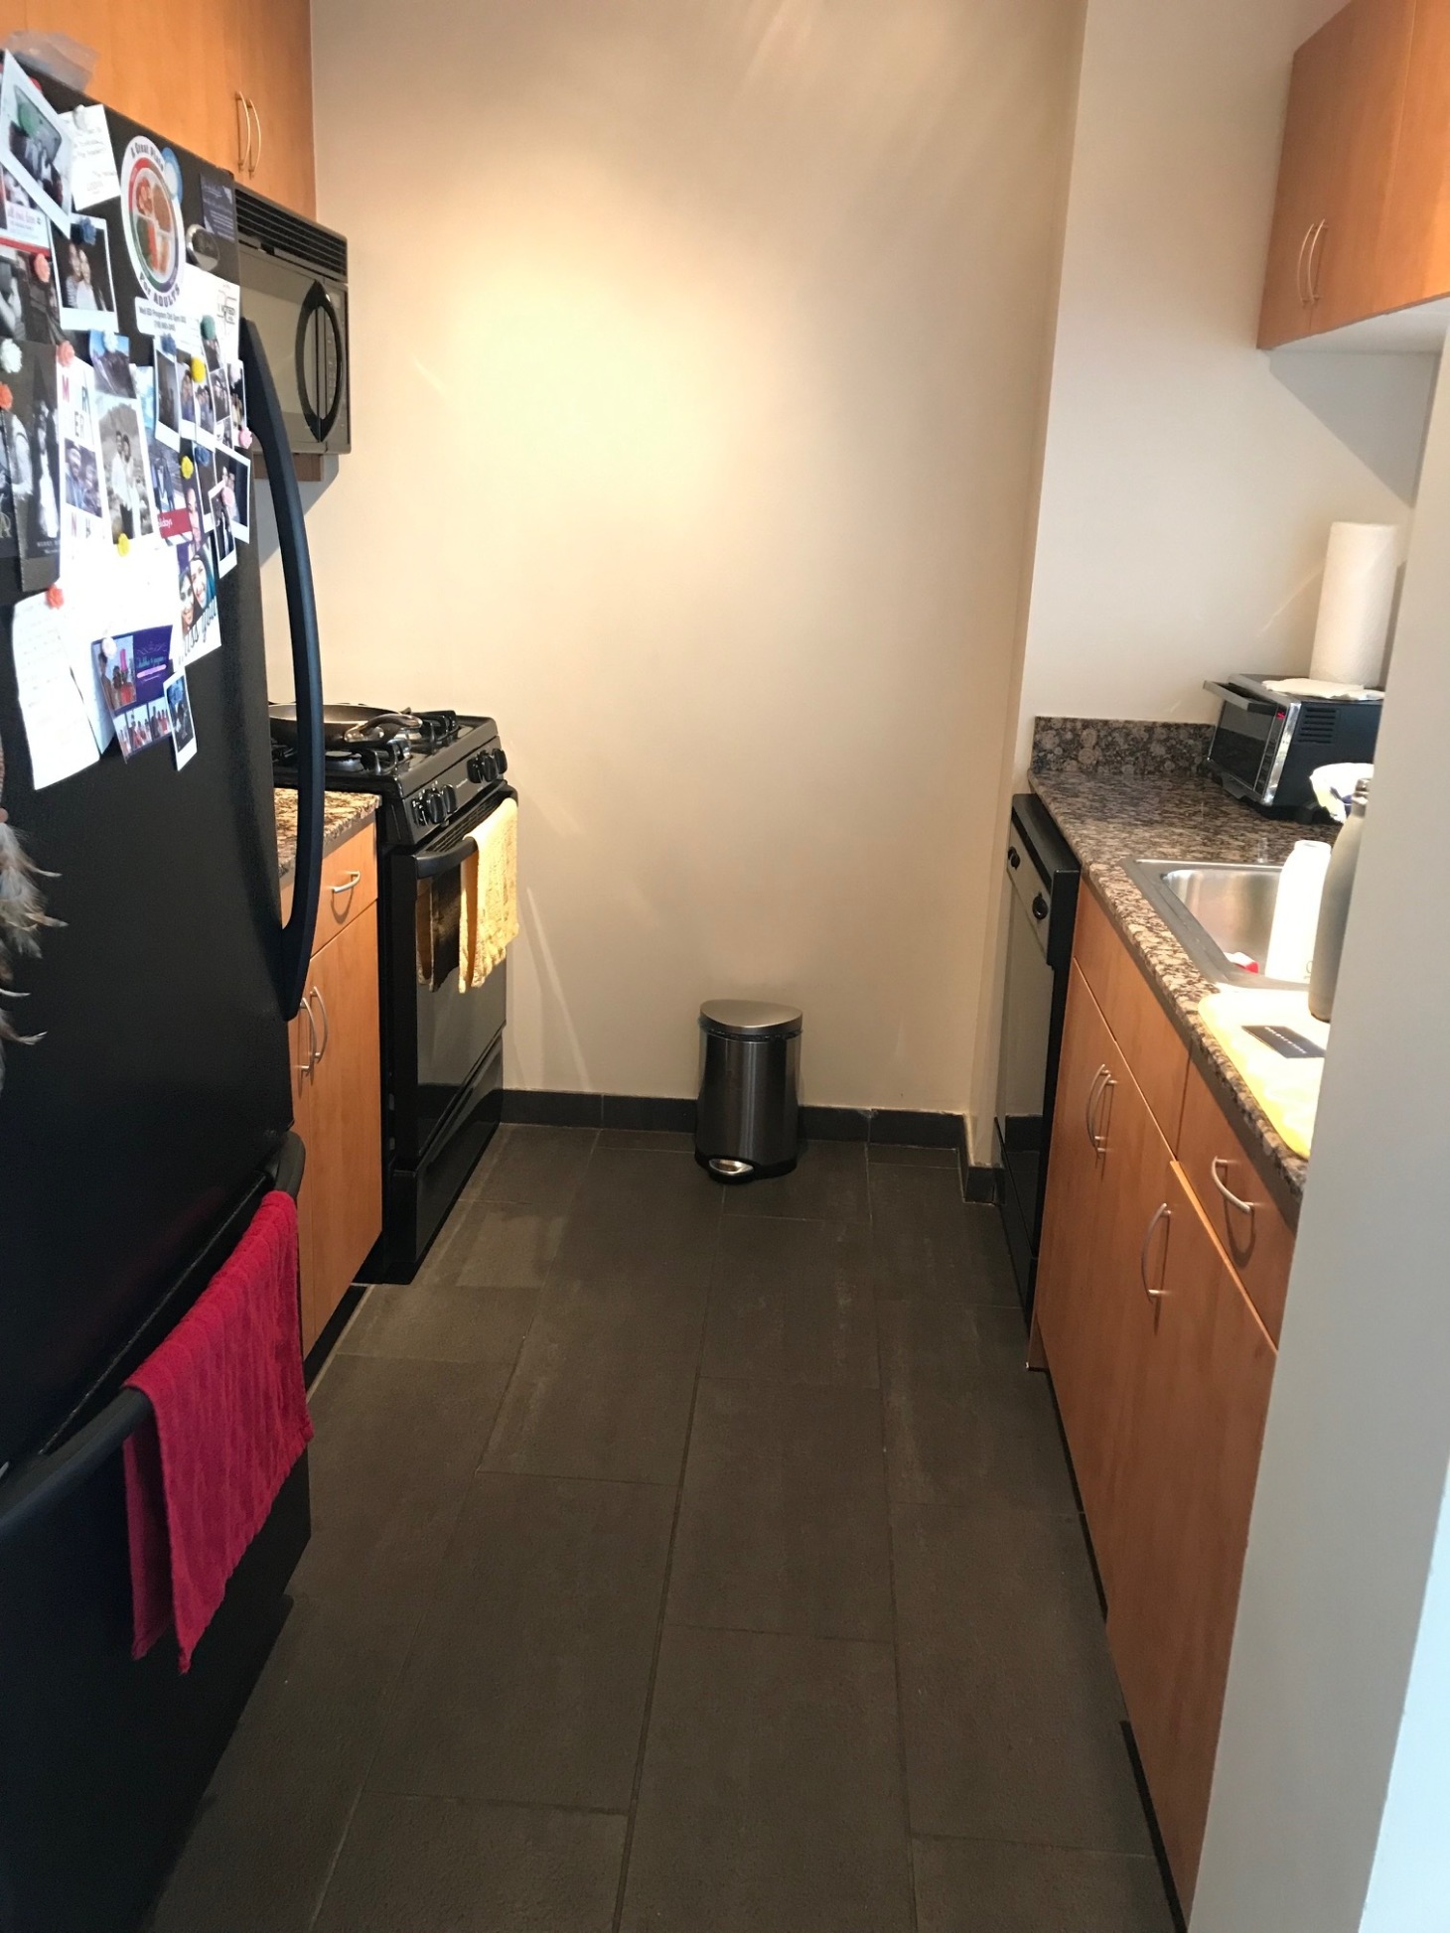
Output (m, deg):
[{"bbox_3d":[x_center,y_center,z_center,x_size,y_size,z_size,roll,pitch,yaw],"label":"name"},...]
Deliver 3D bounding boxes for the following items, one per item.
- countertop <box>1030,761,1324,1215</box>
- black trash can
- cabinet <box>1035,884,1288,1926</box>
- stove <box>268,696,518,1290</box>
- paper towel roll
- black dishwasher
[{"bbox_3d":[0.843,-0.053,2.082,0.644,0.040,1.980,3,17,3],"label":"countertop"},{"bbox_3d":[0.051,0.270,3.412,0.230,0.348,0.195,5,18,9],"label":"black trash can"},{"bbox_3d":[0.806,0.483,1.915,0.630,0.880,1.340,3,17,3],"label":"cabinet"},{"bbox_3d":[-0.846,0.004,3.146,0.690,0.960,0.752,3,17,3],"label":"stove"},{"bbox_3d":[1.107,-0.635,2.732,0.122,0.276,0.122,3,17,3],"label":"paper towel roll"},{"bbox_3d":[0.835,0.194,2.860,0.625,0.870,0.605,3,17,3],"label":"black dishwasher"}]

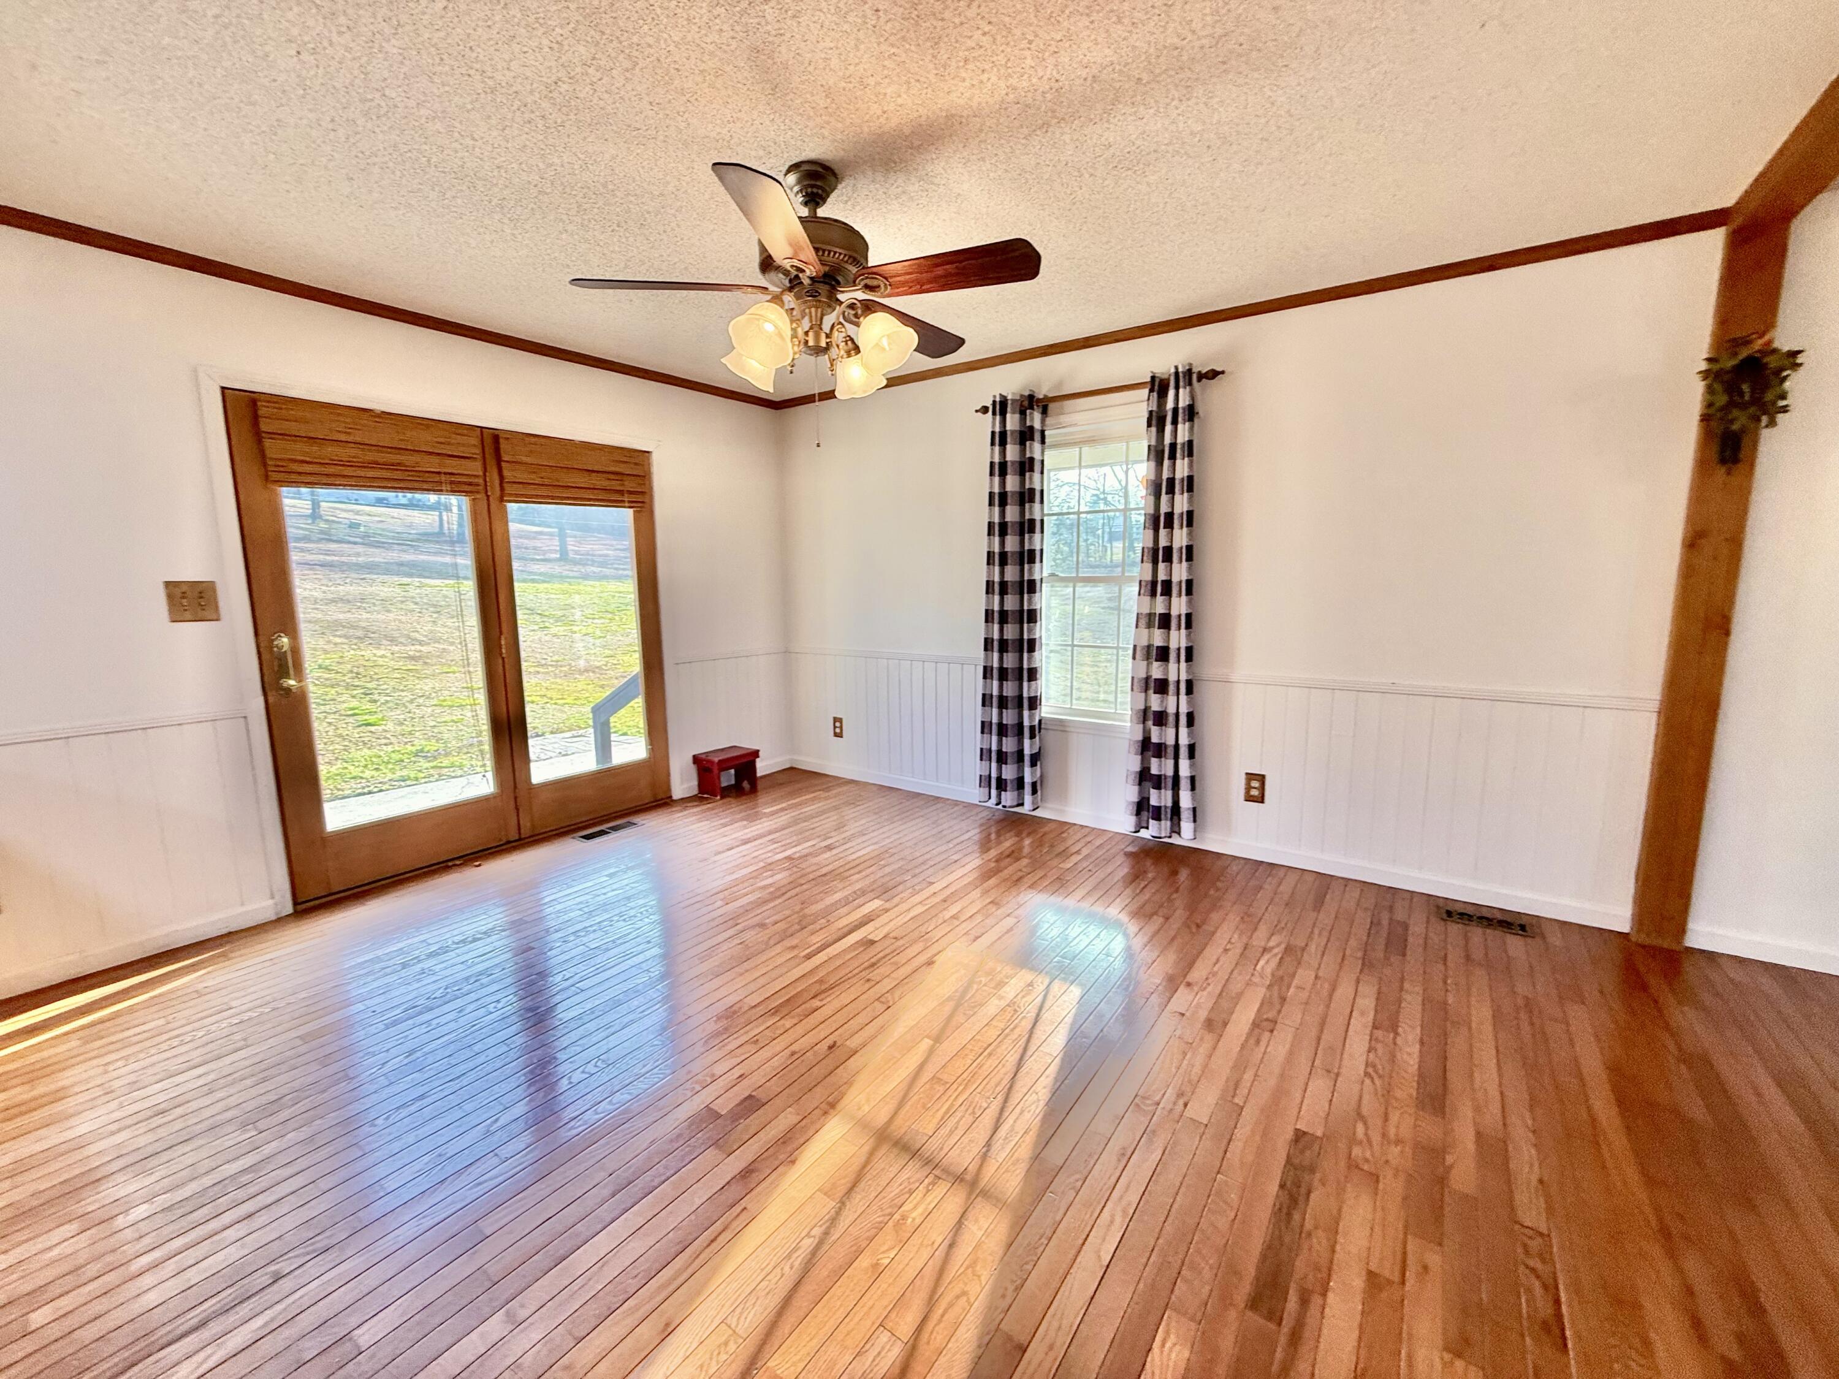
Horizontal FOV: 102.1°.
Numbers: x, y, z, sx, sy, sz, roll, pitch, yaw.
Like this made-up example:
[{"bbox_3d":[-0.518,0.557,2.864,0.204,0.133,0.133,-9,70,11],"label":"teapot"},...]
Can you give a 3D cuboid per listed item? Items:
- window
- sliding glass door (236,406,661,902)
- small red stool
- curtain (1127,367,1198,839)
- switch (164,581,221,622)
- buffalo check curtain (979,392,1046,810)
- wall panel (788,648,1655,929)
[{"bbox_3d":[0.910,-0.556,3.756,0.780,1.411,0.090,5,10,35],"label":"window"},{"bbox_3d":[-2.033,-0.221,3.593,0.100,2.014,1.802,5,10,35],"label":"sliding glass door"},{"bbox_3d":[-1.183,0.514,4.588,0.236,0.247,0.325,5,10,35],"label":"small red stool"},{"bbox_3d":[1.140,-0.347,3.456,0.300,2.120,0.120,5,10,35],"label":"curtain"},{"bbox_3d":[-2.618,-0.316,2.680,0.018,0.144,0.133,5,10,35],"label":"switch"},{"bbox_3d":[0.482,-0.410,3.919,0.335,2.120,0.120,5,10,35],"label":"buffalo check curtain"},{"bbox_3d":[0.821,0.293,3.879,4.303,0.854,0.040,5,10,35],"label":"wall panel"}]

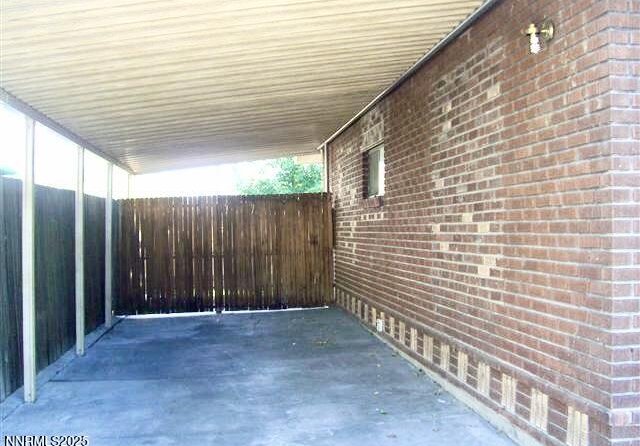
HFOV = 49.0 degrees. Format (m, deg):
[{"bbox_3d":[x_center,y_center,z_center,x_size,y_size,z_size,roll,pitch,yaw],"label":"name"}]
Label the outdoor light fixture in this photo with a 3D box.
[{"bbox_3d":[1.137,-0.967,3.661,0.132,0.168,0.116,-1,-1,-8],"label":"outdoor light fixture"}]

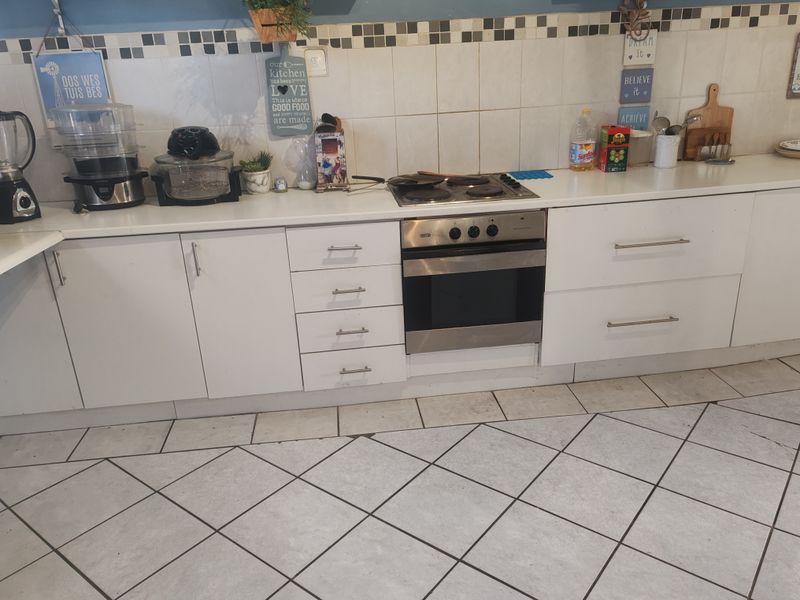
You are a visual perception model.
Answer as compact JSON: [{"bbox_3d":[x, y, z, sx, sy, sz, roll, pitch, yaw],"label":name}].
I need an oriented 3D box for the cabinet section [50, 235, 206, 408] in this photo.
[{"bbox_3d":[-1.116,0.010,2.767,0.511,0.721,0.550,-5,21,-5],"label":"cabinet section"}]

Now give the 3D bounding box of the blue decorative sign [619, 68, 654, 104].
[{"bbox_3d":[1.140,-1.027,3.003,0.153,0.154,0.012,-5,20,-5],"label":"blue decorative sign"}]

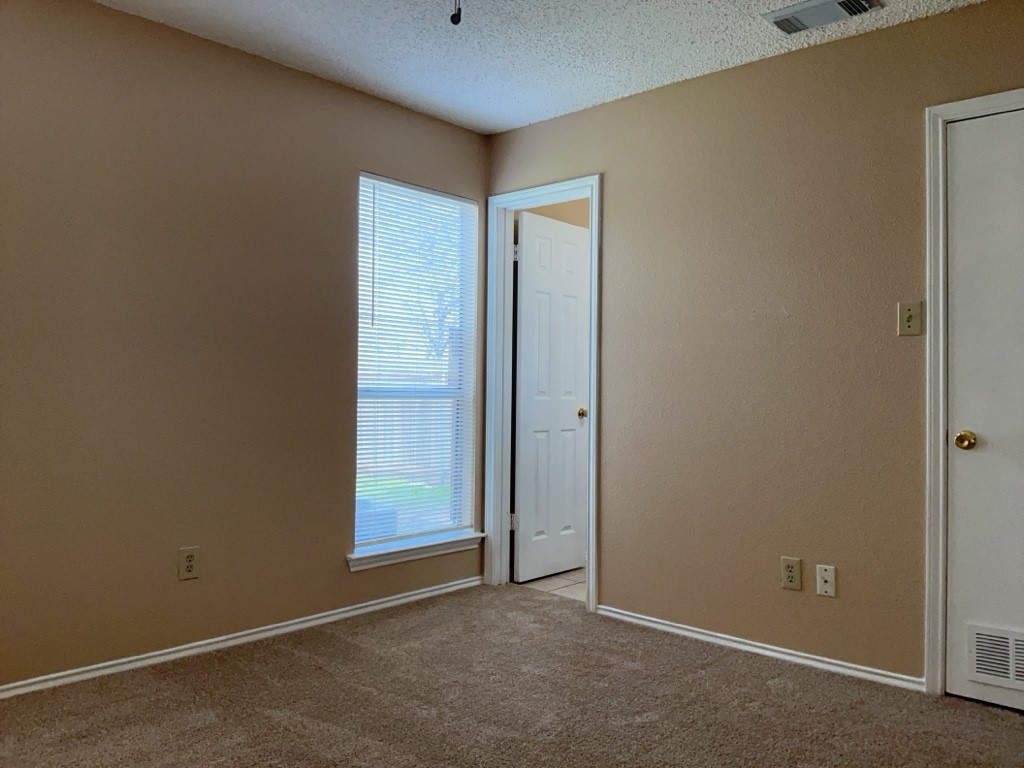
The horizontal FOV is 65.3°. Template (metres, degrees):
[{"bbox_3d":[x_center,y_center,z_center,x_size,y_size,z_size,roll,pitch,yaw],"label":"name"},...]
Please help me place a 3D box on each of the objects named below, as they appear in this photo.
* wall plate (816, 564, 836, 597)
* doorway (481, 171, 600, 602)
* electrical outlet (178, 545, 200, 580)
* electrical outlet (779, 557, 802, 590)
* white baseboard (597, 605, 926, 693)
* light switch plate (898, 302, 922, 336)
[{"bbox_3d":[1.217,0.763,3.076,0.071,0.115,0.007,1,0,42],"label":"wall plate"},{"bbox_3d":[0.181,0.045,4.114,0.750,2.100,0.140,1,0,42],"label":"doorway"},{"bbox_3d":[-1.266,0.705,3.123,0.008,0.124,0.079,1,0,42],"label":"electrical outlet"},{"bbox_3d":[1.115,0.758,3.170,0.079,0.124,0.008,1,0,42],"label":"electrical outlet"},{"bbox_3d":[0.942,1.077,3.318,1.450,0.049,0.013,1,0,42],"label":"white baseboard"},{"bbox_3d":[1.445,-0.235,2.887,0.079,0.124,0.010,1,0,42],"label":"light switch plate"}]

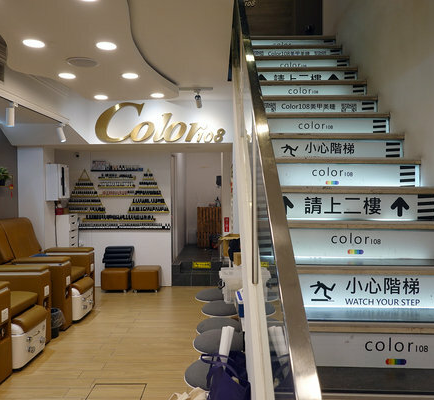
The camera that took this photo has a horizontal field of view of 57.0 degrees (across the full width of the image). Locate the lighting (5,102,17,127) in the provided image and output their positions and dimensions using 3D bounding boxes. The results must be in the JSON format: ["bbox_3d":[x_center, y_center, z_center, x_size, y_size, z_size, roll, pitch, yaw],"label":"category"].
[{"bbox_3d":[-2.104,-0.872,4.100,0.110,0.250,0.110,0,1,1],"label":"lighting"}]

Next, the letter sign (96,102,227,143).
[{"bbox_3d":[-0.776,-1.065,5.520,1.800,0.560,0.070,0,1,1],"label":"letter sign"}]

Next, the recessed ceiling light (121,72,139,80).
[{"bbox_3d":[-0.837,-1.195,3.870,0.165,0.030,0.165,0,1,1],"label":"recessed ceiling light"}]

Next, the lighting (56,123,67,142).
[{"bbox_3d":[-2.046,-0.889,5.270,0.110,0.260,0.120,0,1,1],"label":"lighting"}]

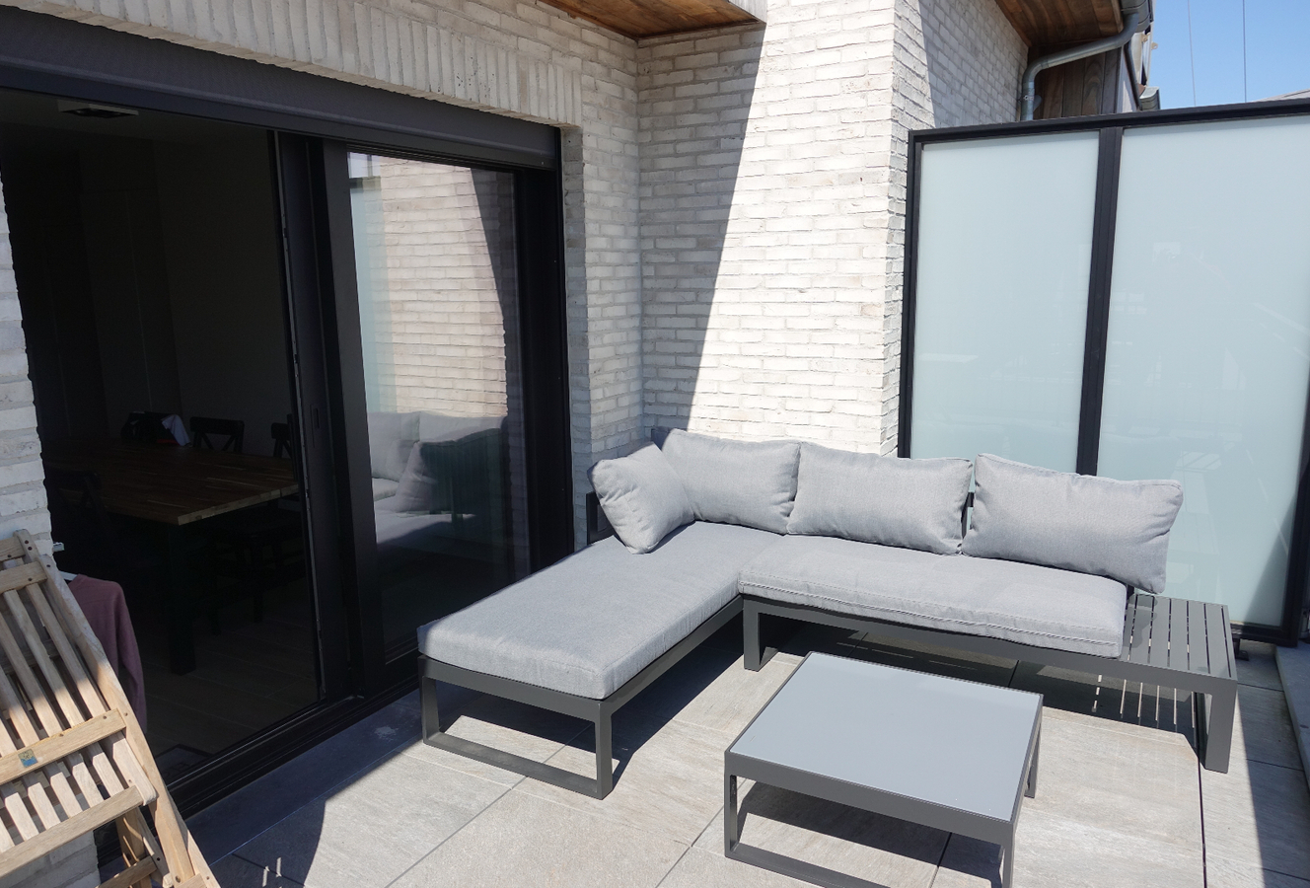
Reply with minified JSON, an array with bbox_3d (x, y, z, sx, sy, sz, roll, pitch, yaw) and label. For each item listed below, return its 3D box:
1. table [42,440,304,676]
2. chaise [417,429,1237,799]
[{"bbox_3d":[-2.480,0.486,4.294,2.100,0.740,0.955,4,11,27],"label":"table"},{"bbox_3d":[0.649,0.535,3.063,2.327,0.830,1.748,5,12,30],"label":"chaise"}]

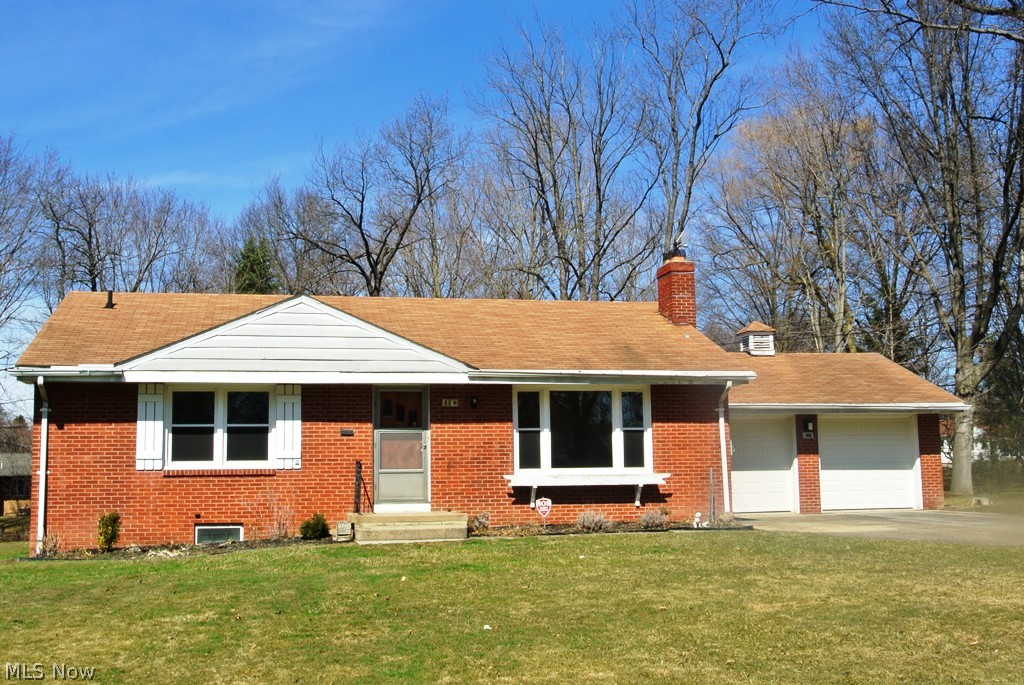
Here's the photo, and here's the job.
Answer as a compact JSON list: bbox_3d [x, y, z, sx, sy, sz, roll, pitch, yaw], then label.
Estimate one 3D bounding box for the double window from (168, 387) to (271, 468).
[{"bbox_3d":[-5.002,1.458,19.096,1.831,1.436,0.120,1,-7,-11],"label":"double window"}]

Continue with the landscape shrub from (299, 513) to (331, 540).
[{"bbox_3d":[-3.330,3.115,18.773,0.516,0.459,0.480,1,-7,-11],"label":"landscape shrub"}]

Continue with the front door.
[{"bbox_3d":[-1.930,1.838,19.507,0.966,2.100,0.100,1,-7,-11],"label":"front door"}]

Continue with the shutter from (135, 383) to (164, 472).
[{"bbox_3d":[-6.101,1.429,18.716,0.436,1.447,0.050,1,-7,-11],"label":"shutter"}]

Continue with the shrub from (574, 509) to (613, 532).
[{"bbox_3d":[1.427,3.132,19.432,0.687,0.380,0.620,1,-7,-11],"label":"shrub"}]

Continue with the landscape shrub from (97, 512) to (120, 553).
[{"bbox_3d":[-6.564,3.094,18.086,0.357,0.611,0.400,1,-7,-11],"label":"landscape shrub"}]

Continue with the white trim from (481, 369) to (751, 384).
[{"bbox_3d":[1.886,0.621,20.031,5.328,0.257,0.160,1,-7,-11],"label":"white trim"}]

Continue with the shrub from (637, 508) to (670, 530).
[{"bbox_3d":[2.520,3.130,19.696,0.611,0.403,0.580,1,-7,-11],"label":"shrub"}]

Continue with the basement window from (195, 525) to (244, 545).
[{"bbox_3d":[-4.974,3.280,18.898,0.814,0.344,0.100,1,-7,-11],"label":"basement window"}]

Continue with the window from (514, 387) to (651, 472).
[{"bbox_3d":[1.301,1.601,20.286,2.611,1.591,0.130,1,-7,-11],"label":"window"}]

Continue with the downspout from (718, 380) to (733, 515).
[{"bbox_3d":[3.996,1.936,20.496,0.140,2.426,0.450,1,-7,-11],"label":"downspout"}]

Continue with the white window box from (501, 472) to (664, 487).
[{"bbox_3d":[1.366,2.475,19.914,3.053,0.213,0.280,1,-7,-11],"label":"white window box"}]

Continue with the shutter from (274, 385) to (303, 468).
[{"bbox_3d":[-3.878,1.474,19.256,0.454,1.465,0.045,1,-7,-11],"label":"shutter"}]

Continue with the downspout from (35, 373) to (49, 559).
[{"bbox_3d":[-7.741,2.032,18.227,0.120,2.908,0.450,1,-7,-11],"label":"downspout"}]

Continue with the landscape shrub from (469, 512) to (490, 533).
[{"bbox_3d":[-0.560,3.104,19.151,0.384,0.341,0.400,1,-7,-11],"label":"landscape shrub"}]

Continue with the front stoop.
[{"bbox_3d":[-1.755,3.085,18.659,1.900,0.400,1.620,1,-7,-11],"label":"front stoop"}]

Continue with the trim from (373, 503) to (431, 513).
[{"bbox_3d":[-1.915,2.900,19.461,1.021,0.156,0.060,1,-7,-11],"label":"trim"}]

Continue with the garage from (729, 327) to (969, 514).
[{"bbox_3d":[6.261,1.846,27.575,6.700,4.590,6.800,1,-7,-11],"label":"garage"}]

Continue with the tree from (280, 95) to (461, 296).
[{"bbox_3d":[-5.044,-1.760,40.028,6.490,15.103,6.490,1,-7,-11],"label":"tree"}]

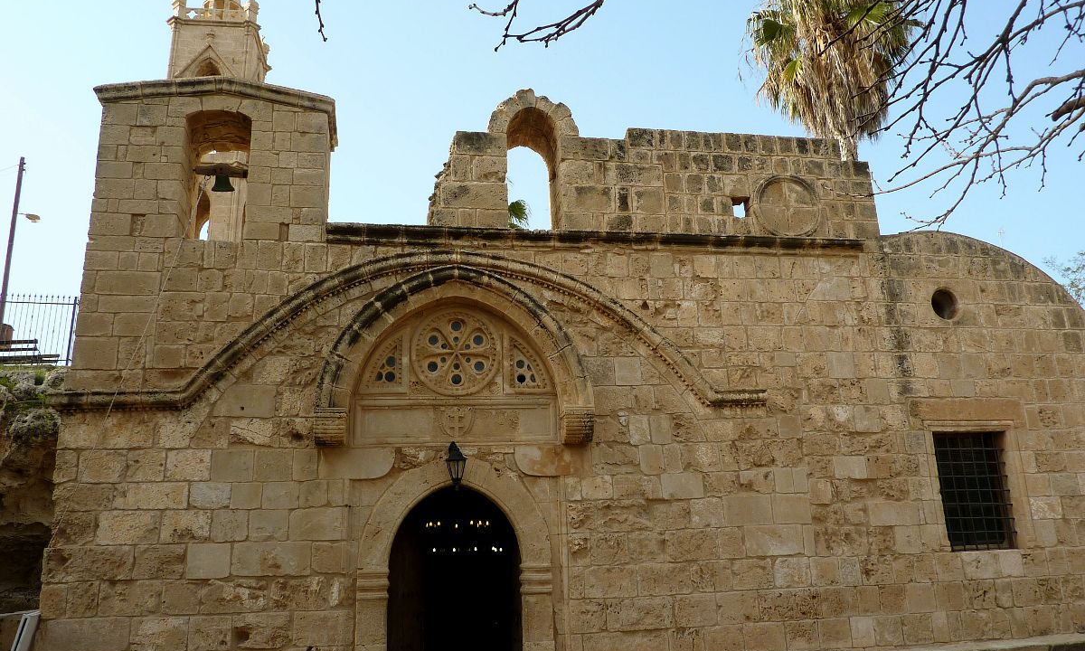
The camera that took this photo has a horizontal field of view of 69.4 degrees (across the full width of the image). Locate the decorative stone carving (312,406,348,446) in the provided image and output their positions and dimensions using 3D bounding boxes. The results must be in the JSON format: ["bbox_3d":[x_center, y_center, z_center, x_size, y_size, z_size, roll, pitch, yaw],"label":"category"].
[{"bbox_3d":[-2.034,0.978,7.503,0.316,0.326,0.260,1,-16,-9],"label":"decorative stone carving"}]

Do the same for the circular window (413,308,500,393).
[{"bbox_3d":[-0.898,0.273,8.090,0.907,0.900,0.140,1,-16,-9],"label":"circular window"}]

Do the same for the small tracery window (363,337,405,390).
[{"bbox_3d":[-1.613,0.386,7.966,0.413,0.537,0.140,1,-16,-9],"label":"small tracery window"}]

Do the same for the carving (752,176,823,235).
[{"bbox_3d":[2.652,-1.291,8.497,0.745,0.715,0.100,1,-14,-10],"label":"carving"}]

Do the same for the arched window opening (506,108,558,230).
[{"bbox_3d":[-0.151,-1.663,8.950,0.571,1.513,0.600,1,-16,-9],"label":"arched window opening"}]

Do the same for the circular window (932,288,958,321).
[{"bbox_3d":[4.369,-0.208,8.674,0.315,0.360,0.250,1,-14,-10],"label":"circular window"}]

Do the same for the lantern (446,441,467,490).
[{"bbox_3d":[-0.782,1.273,7.112,0.200,0.433,0.260,1,-14,-10],"label":"lantern"}]

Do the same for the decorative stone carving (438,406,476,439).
[{"bbox_3d":[-0.860,0.975,7.889,0.363,0.316,0.080,1,-16,-9],"label":"decorative stone carving"}]

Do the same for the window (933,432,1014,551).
[{"bbox_3d":[4.471,1.723,8.194,0.809,1.198,0.200,1,-14,-10],"label":"window"}]

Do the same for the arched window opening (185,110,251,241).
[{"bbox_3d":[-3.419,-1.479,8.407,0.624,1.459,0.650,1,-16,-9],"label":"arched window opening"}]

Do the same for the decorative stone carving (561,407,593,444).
[{"bbox_3d":[0.342,0.951,7.440,0.278,0.355,0.280,1,-14,-10],"label":"decorative stone carving"}]

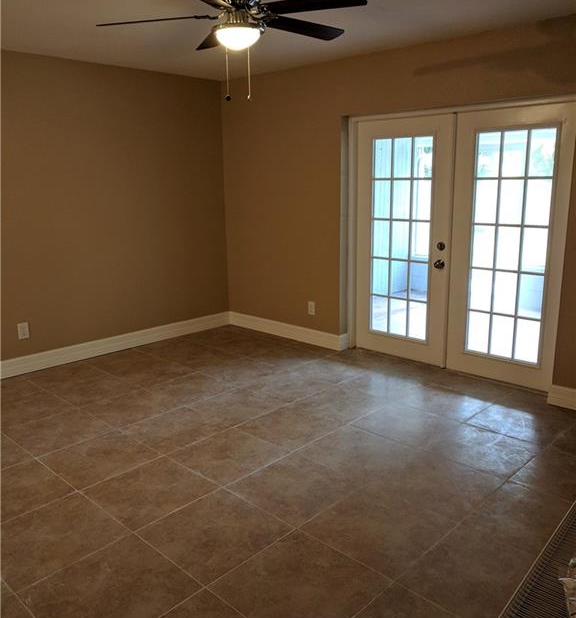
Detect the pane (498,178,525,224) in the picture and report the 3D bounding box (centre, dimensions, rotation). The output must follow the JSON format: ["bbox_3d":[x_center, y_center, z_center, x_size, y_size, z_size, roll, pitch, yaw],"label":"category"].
[{"bbox_3d":[1.569,-0.747,4.046,0.163,0.308,0.020,11,17,43],"label":"pane"}]

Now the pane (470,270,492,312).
[{"bbox_3d":[1.447,-0.135,4.309,0.163,0.308,0.020,11,17,43],"label":"pane"}]

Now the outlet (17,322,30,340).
[{"bbox_3d":[-2.121,0.179,4.632,0.013,0.122,0.078,11,17,43],"label":"outlet"}]

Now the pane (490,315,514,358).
[{"bbox_3d":[1.583,0.205,4.255,0.163,0.308,0.020,11,17,43],"label":"pane"}]

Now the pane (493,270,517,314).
[{"bbox_3d":[1.579,-0.109,4.185,0.163,0.308,0.020,11,17,43],"label":"pane"}]

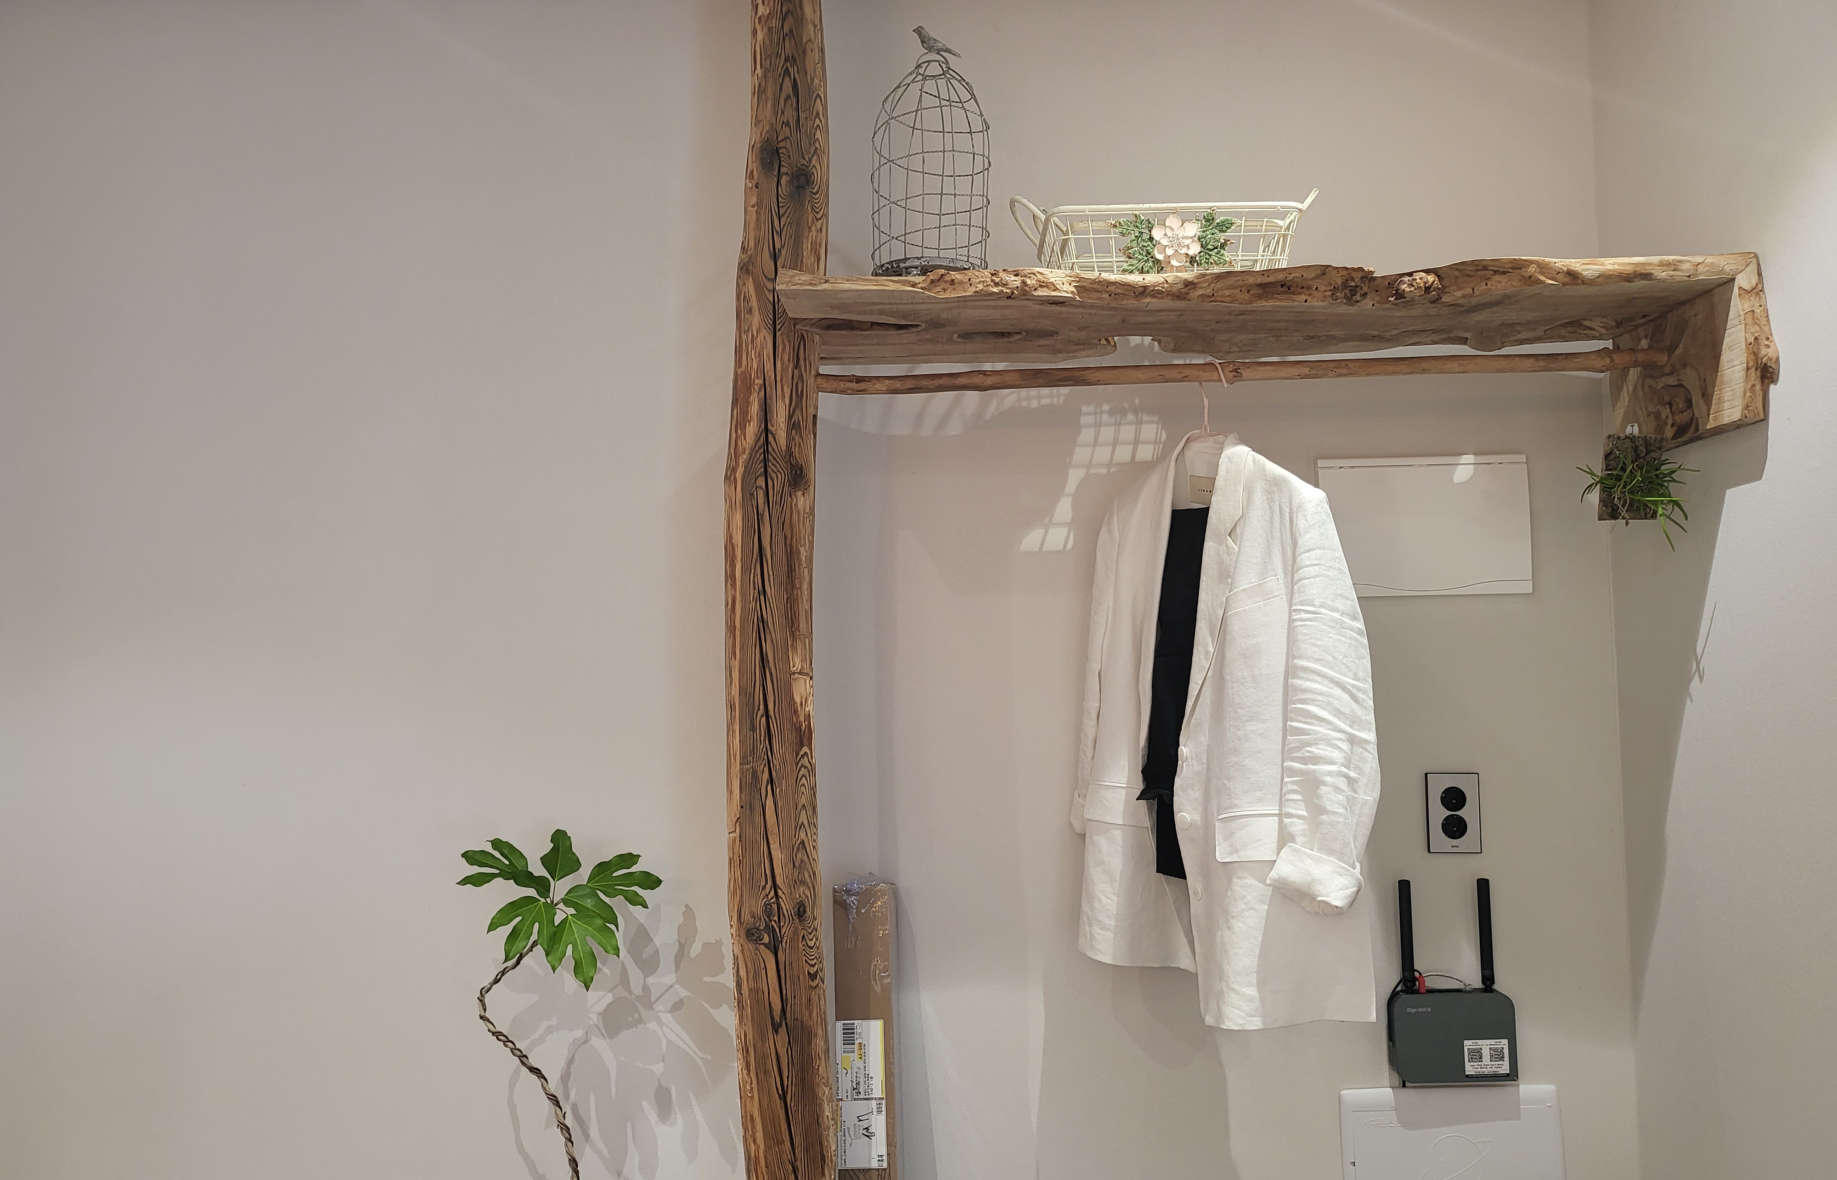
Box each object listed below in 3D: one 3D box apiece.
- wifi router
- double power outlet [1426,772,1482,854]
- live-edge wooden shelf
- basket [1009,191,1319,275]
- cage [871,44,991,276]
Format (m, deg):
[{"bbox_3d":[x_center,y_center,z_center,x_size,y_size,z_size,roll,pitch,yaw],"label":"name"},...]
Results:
[{"bbox_3d":[0.782,0.573,1.878,0.176,0.290,0.043,-1,-4,1],"label":"wifi router"},{"bbox_3d":[0.805,0.336,1.915,0.077,0.121,0.012,-1,-4,1],"label":"double power outlet"},{"bbox_3d":[0.440,-0.295,1.758,1.225,0.214,0.385,-1,-4,1],"label":"live-edge wooden shelf"},{"bbox_3d":[0.341,-0.473,1.769,0.429,0.152,0.230,-1,-4,1],"label":"basket"},{"bbox_3d":[0.017,-0.577,1.726,0.161,0.362,0.161,-1,-4,1],"label":"cage"}]

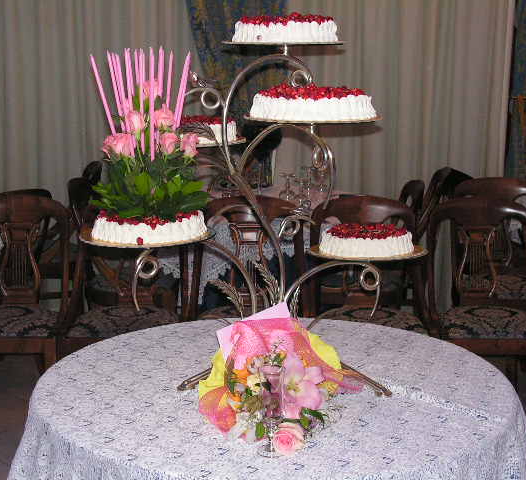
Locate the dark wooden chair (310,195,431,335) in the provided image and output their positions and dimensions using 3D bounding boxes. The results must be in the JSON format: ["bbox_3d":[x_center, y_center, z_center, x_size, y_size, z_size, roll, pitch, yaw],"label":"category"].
[{"bbox_3d":[0.418,0.320,3.753,0.475,0.915,0.520,0,12,0],"label":"dark wooden chair"}]

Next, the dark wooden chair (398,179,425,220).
[{"bbox_3d":[0.460,0.171,4.453,0.520,0.915,0.475,1,12,6],"label":"dark wooden chair"}]

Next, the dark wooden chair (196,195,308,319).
[{"bbox_3d":[-0.045,0.312,3.744,0.480,0.920,0.540,0,10,0],"label":"dark wooden chair"}]

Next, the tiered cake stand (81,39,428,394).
[{"bbox_3d":[0.000,-0.099,2.392,0.780,0.770,0.730,0,12,0],"label":"tiered cake stand"}]

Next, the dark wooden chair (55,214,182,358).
[{"bbox_3d":[-0.512,0.320,3.753,0.475,0.915,0.520,0,12,0],"label":"dark wooden chair"}]

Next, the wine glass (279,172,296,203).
[{"bbox_3d":[0.120,-0.247,4.751,0.073,0.163,0.073,0,10,0],"label":"wine glass"}]

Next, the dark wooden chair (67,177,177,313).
[{"bbox_3d":[-0.600,0.183,4.463,0.540,0.920,0.480,3,11,14],"label":"dark wooden chair"}]

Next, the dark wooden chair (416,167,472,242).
[{"bbox_3d":[0.750,0.126,4.778,0.540,0.920,0.480,-5,11,-25],"label":"dark wooden chair"}]

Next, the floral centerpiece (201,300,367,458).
[{"bbox_3d":[0.020,0.258,1.926,0.320,0.170,0.380,0,10,0],"label":"floral centerpiece"}]

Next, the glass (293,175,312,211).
[{"bbox_3d":[0.172,-0.213,4.392,0.073,0.160,0.073,0,12,0],"label":"glass"}]

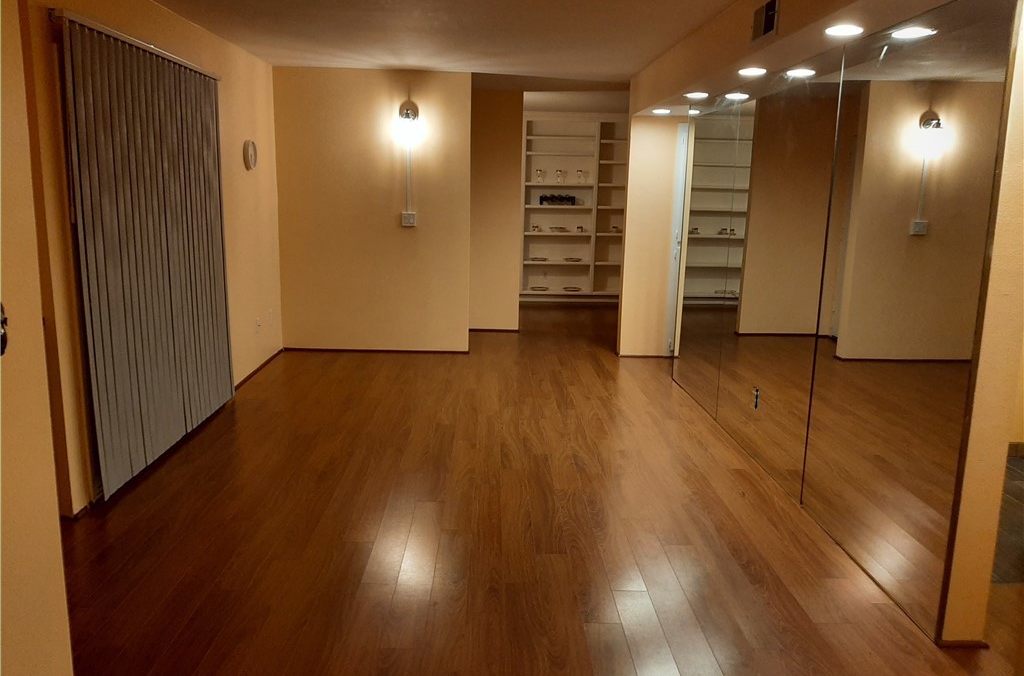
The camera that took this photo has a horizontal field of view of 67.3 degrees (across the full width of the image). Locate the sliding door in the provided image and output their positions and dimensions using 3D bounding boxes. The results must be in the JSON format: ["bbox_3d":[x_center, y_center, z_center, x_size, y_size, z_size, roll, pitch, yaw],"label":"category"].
[{"bbox_3d":[-1.882,-0.471,4.244,0.085,2.100,1.860,1,11,-2],"label":"sliding door"}]

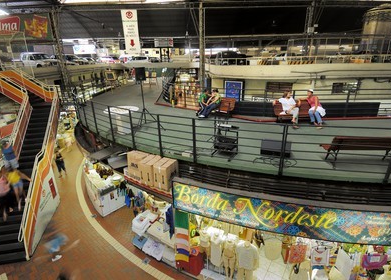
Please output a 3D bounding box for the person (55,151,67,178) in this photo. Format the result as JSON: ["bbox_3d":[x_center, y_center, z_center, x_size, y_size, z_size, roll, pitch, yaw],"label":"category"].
[{"bbox_3d":[-6.636,1.076,10.564,0.500,1.660,0.400,-5,21,-11],"label":"person"}]

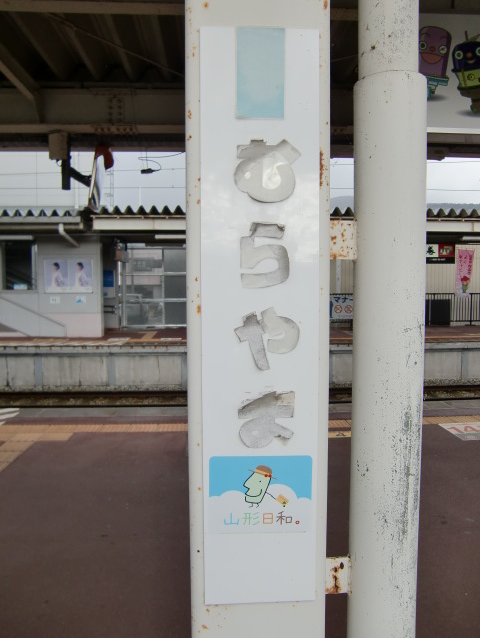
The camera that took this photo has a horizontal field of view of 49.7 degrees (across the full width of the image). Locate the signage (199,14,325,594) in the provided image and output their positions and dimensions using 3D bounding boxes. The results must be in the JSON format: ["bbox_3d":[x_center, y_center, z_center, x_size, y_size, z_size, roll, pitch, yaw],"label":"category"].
[{"bbox_3d":[0.036,0.010,0.904,0.200,1.000,0.012,0,3,-4],"label":"signage"}]

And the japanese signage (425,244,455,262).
[{"bbox_3d":[7.341,-2.403,19.200,1.300,0.740,0.080,0,3,-4],"label":"japanese signage"}]

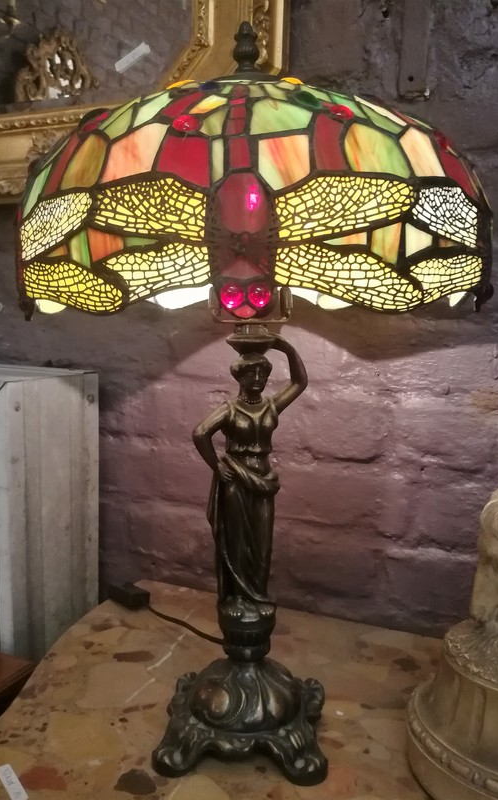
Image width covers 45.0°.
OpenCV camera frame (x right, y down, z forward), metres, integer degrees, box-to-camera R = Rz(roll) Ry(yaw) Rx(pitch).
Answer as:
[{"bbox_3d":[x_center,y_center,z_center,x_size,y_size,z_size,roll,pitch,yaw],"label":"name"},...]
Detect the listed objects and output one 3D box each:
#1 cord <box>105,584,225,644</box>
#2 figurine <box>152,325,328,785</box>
[{"bbox_3d":[-0.104,0.273,0.783,0.210,0.024,0.042,6,10,34],"label":"cord"},{"bbox_3d":[-0.003,0.123,0.557,0.153,0.383,0.150,0,8,-1],"label":"figurine"}]

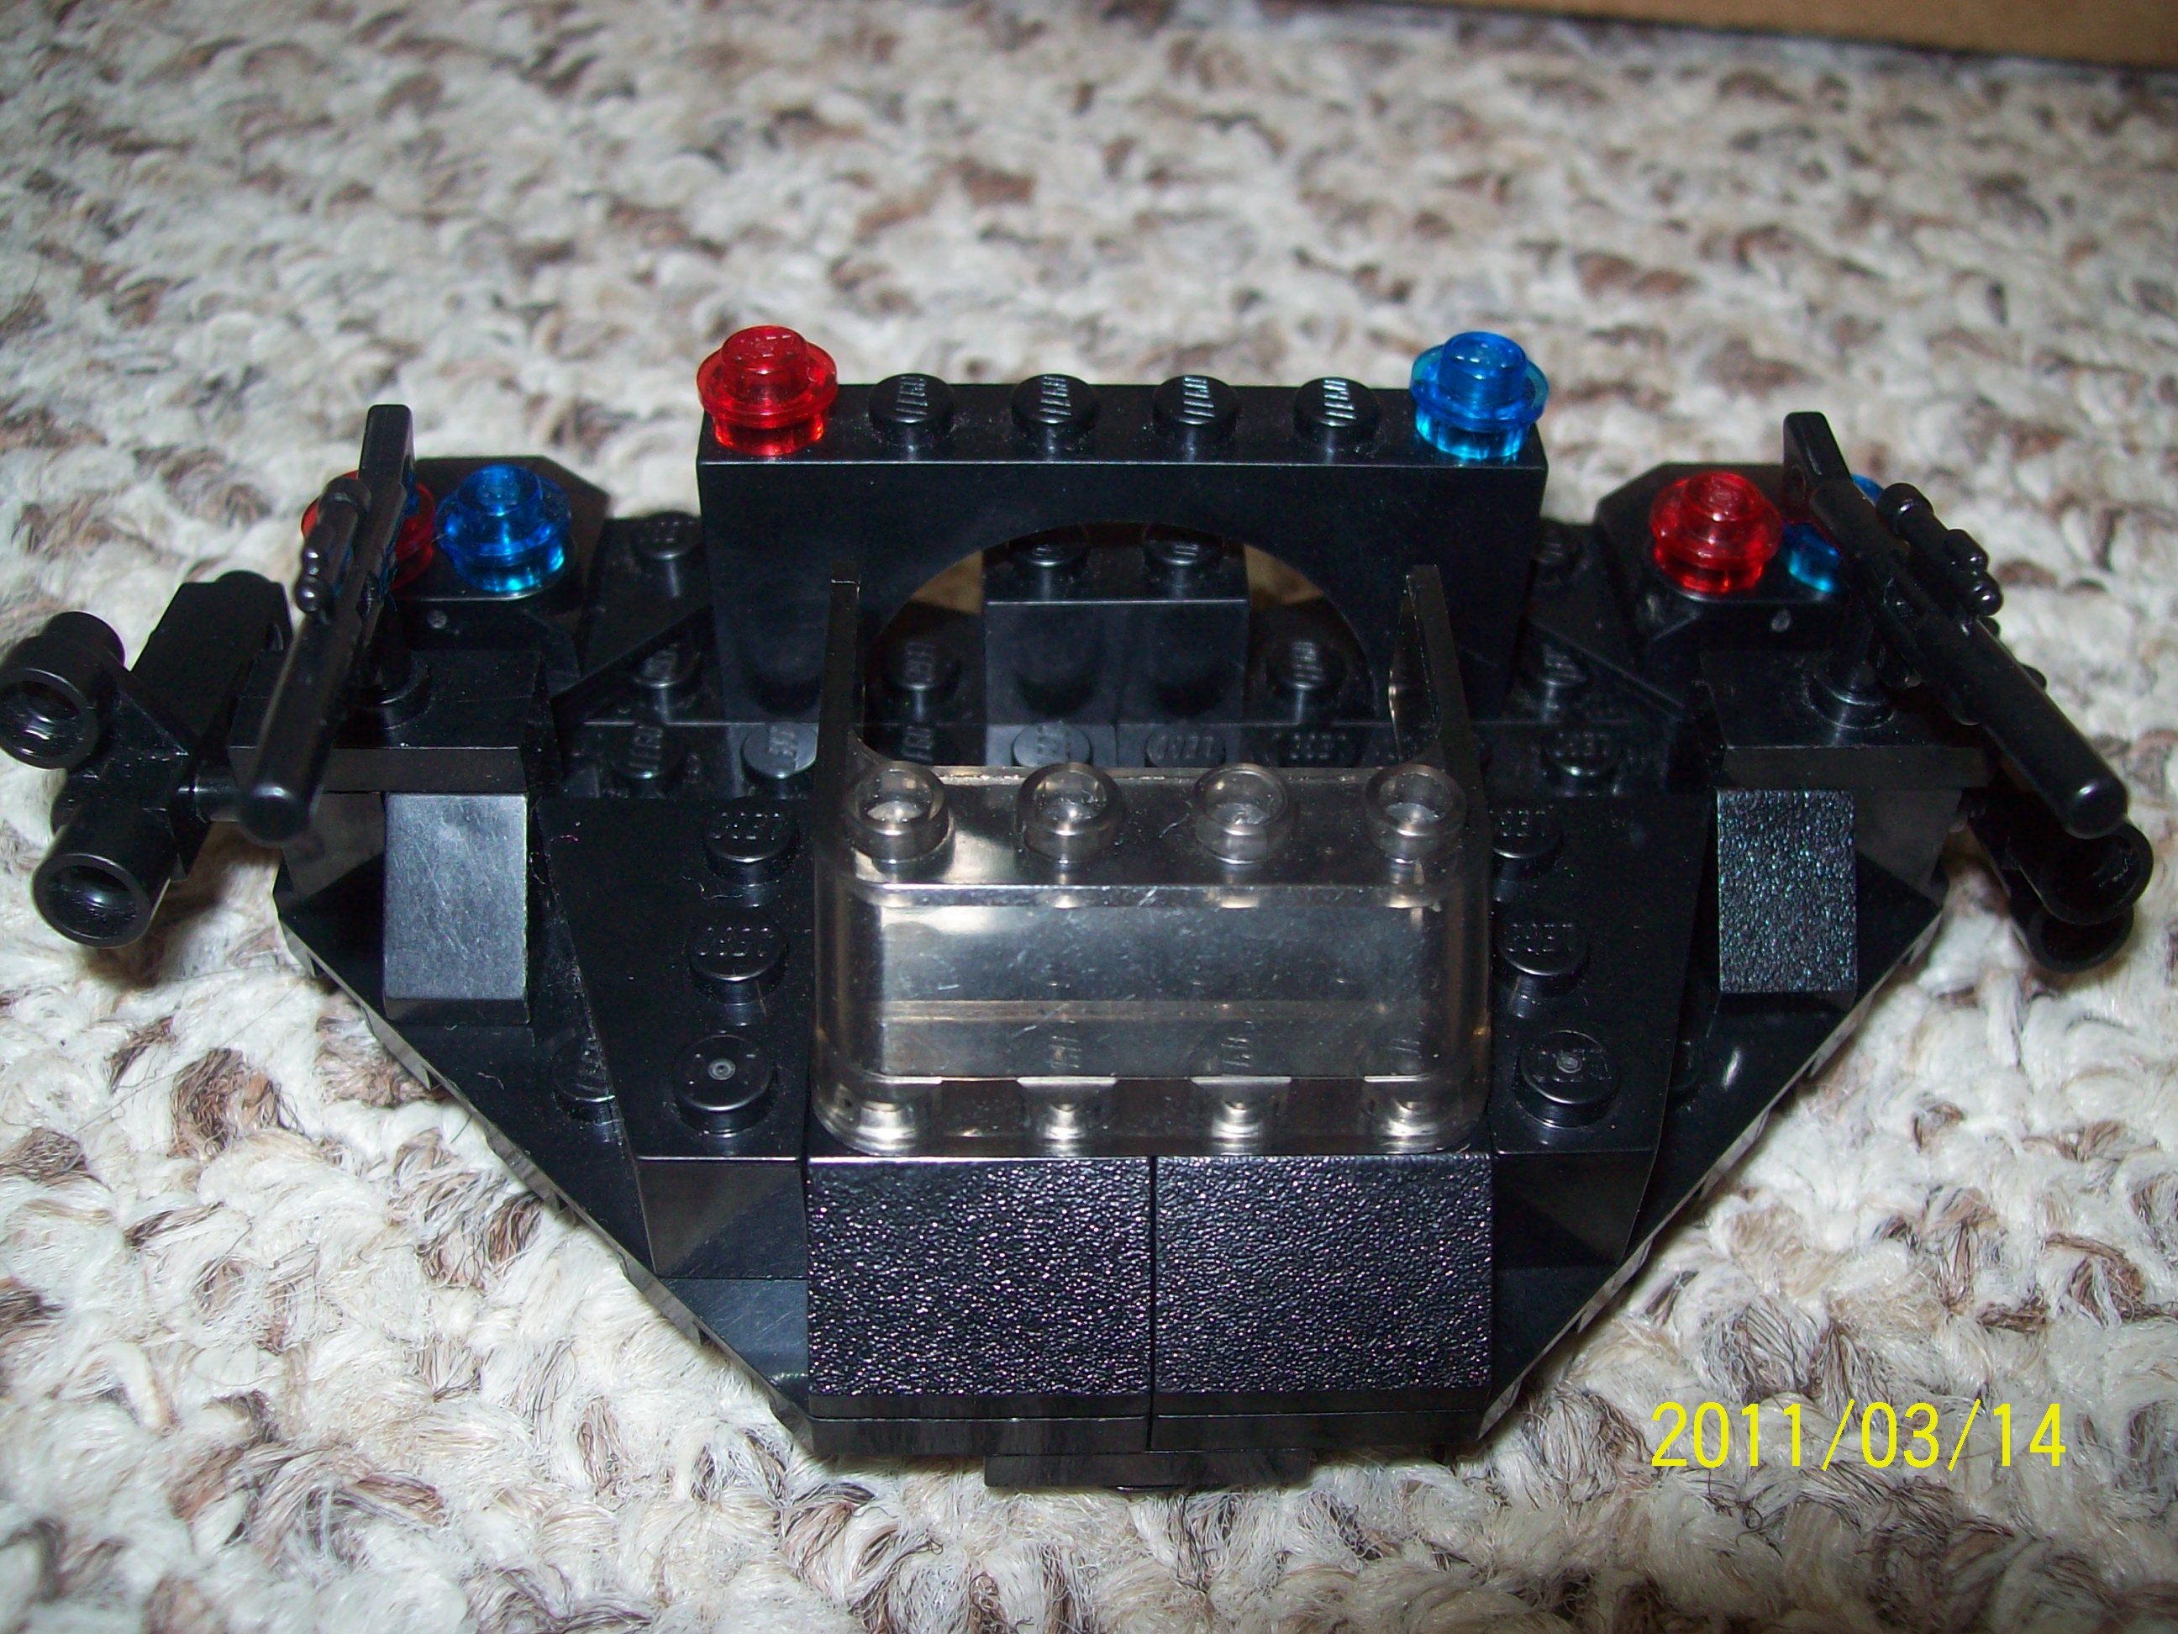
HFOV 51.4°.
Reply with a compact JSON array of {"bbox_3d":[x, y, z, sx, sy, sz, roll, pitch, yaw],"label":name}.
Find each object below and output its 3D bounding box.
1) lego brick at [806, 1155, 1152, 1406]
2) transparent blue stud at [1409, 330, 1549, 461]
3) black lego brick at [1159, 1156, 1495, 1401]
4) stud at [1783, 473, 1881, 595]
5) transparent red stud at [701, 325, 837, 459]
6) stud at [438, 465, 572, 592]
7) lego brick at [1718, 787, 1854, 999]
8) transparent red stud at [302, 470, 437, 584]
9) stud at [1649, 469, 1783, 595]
[{"bbox_3d":[-0.005,0.019,0.109,0.016,0.010,0.016,0,43,-2],"label":"lego brick"},{"bbox_3d":[0.022,-0.024,0.129,0.008,0.005,0.008,0,43,-2],"label":"transparent blue stud"},{"bbox_3d":[0.011,0.019,0.109,0.016,0.010,0.016,0,43,-2],"label":"black lego brick"},{"bbox_3d":[0.046,-0.017,0.138,0.008,0.005,0.008,0,43,-2],"label":"stud"},{"bbox_3d":[-0.018,-0.024,0.128,0.008,0.005,0.008,0,43,-2],"label":"transparent red stud"},{"bbox_3d":[-0.035,-0.017,0.135,0.008,0.005,0.008,0,43,-2],"label":"stud"},{"bbox_3d":[0.039,0.002,0.131,0.008,0.010,0.016,0,43,-2],"label":"lego brick"},{"bbox_3d":[-0.043,-0.017,0.135,0.008,0.005,0.008,0,43,-2],"label":"transparent red stud"},{"bbox_3d":[0.038,-0.017,0.138,0.008,0.005,0.008,0,43,-2],"label":"stud"}]

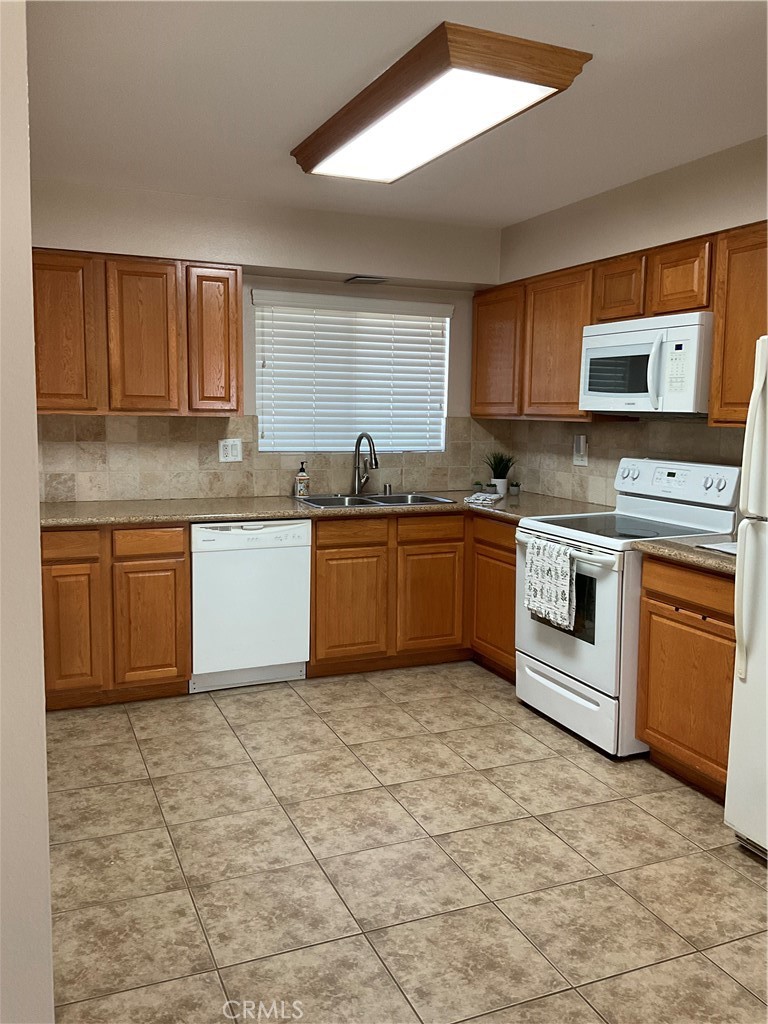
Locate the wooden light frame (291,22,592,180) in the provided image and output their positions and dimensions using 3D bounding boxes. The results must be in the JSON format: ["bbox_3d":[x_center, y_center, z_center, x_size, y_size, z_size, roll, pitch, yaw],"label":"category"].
[{"bbox_3d":[0.114,-1.347,2.982,0.483,0.083,1.328,-2,8,-23],"label":"wooden light frame"}]

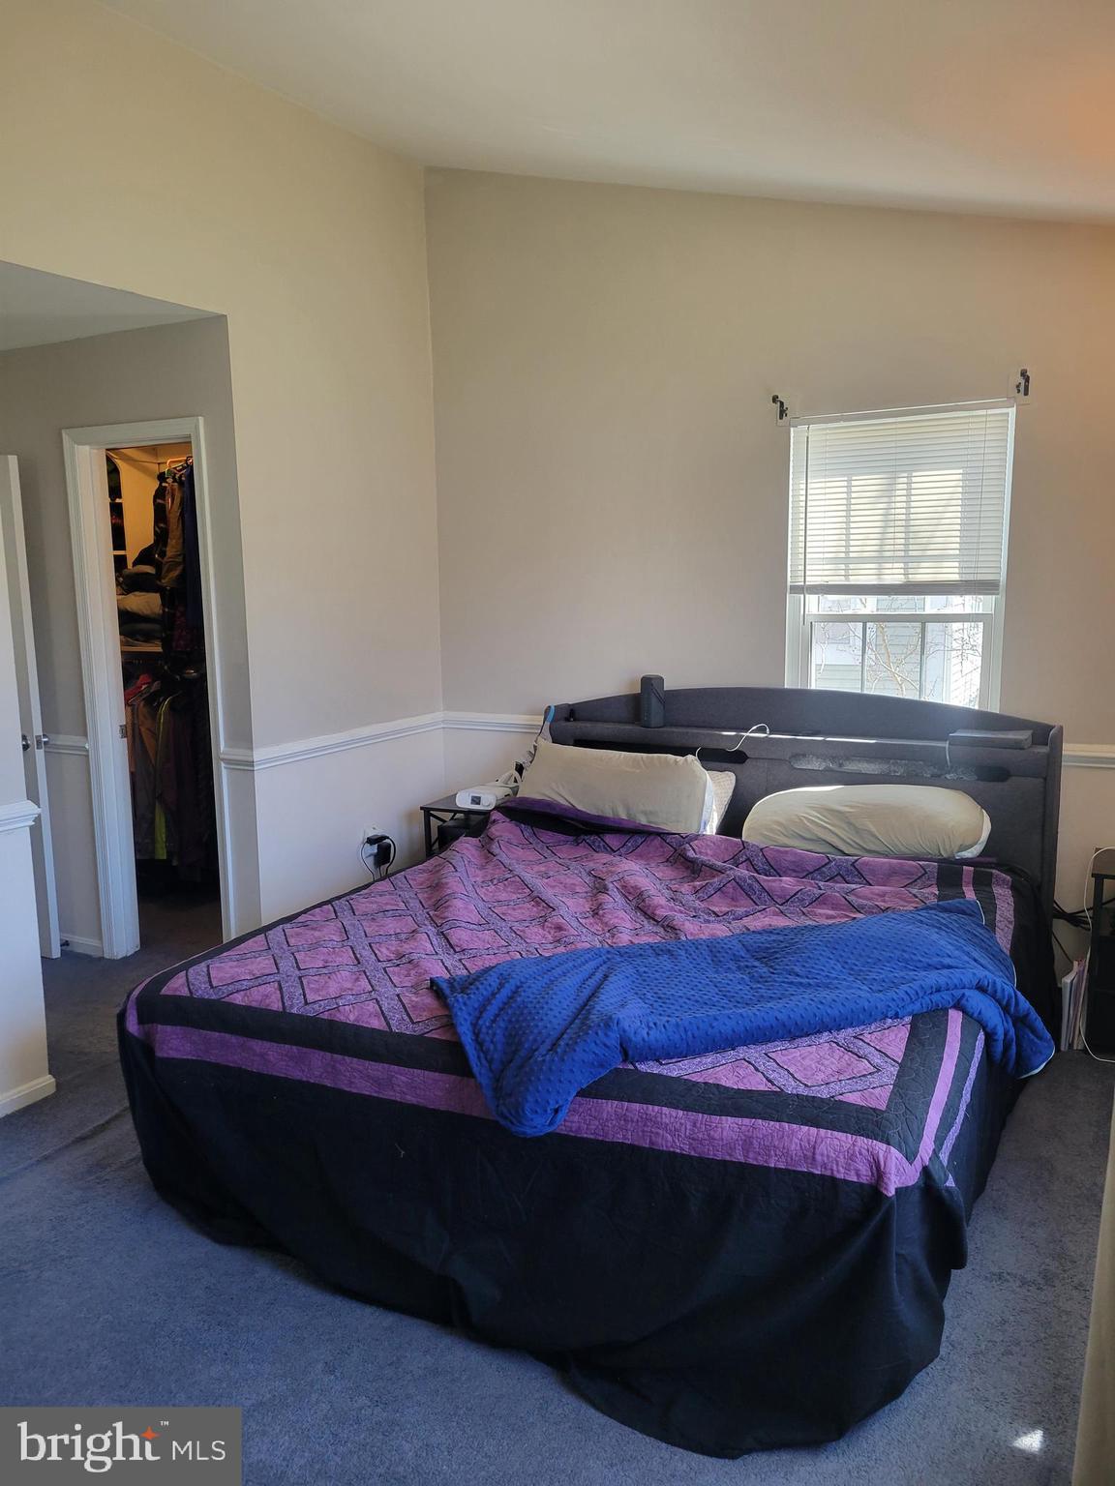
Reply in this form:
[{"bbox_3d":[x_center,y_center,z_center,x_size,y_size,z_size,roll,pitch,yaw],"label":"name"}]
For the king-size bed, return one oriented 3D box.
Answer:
[{"bbox_3d":[0.335,0.510,3.388,1.980,1.100,2.400,4,10,27],"label":"king-size bed"}]

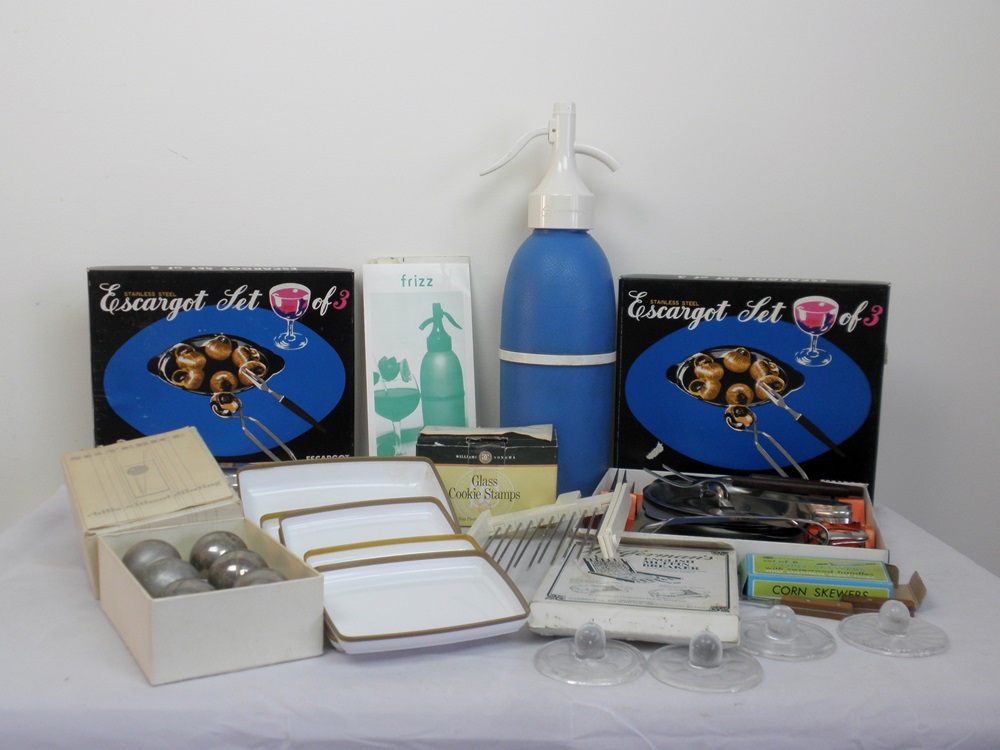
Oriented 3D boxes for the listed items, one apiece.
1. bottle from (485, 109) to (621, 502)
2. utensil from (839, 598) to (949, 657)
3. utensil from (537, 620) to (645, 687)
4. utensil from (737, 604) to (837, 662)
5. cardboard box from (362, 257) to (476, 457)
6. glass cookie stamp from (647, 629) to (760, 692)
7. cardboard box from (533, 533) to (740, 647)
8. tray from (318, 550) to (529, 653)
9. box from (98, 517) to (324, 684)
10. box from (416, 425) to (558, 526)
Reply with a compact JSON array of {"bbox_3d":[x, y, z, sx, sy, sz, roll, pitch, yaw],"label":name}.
[{"bbox_3d":[0.052,-0.078,1.134,0.151,0.413,0.125,1,7,6],"label":"bottle"},{"bbox_3d":[0.272,0.167,0.739,0.072,0.029,0.072,1,7,0],"label":"utensil"},{"bbox_3d":[0.058,0.171,0.686,0.072,0.029,0.072,1,7,0],"label":"utensil"},{"bbox_3d":[0.192,0.167,0.729,0.072,0.029,0.072,1,7,0],"label":"utensil"},{"bbox_3d":[-0.085,0.001,1.181,0.113,0.248,0.084,-1,4,0],"label":"cardboard box"},{"bbox_3d":[0.130,0.173,0.677,0.072,0.029,0.072,1,7,0],"label":"glass cookie stamp"},{"bbox_3d":[0.106,0.161,0.812,0.142,0.020,0.163,2,7,10],"label":"cardboard box"},{"bbox_3d":[-0.057,0.157,0.736,0.132,0.017,0.088,-3,21,-20],"label":"tray"},{"bbox_3d":[-0.203,0.150,0.738,0.107,0.053,0.166,-4,8,-30],"label":"box"},{"bbox_3d":[-0.011,0.100,1.054,0.133,0.078,0.088,1,7,1],"label":"box"}]

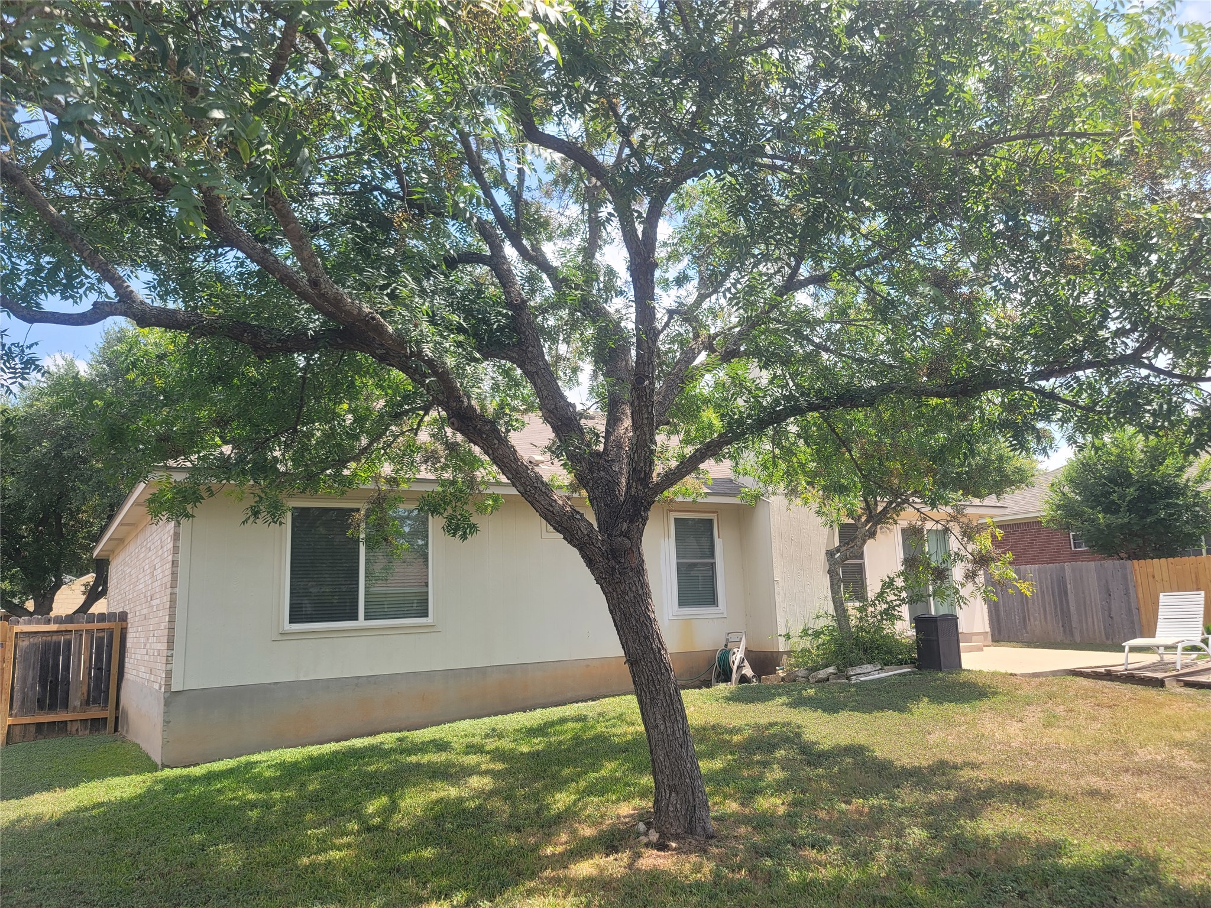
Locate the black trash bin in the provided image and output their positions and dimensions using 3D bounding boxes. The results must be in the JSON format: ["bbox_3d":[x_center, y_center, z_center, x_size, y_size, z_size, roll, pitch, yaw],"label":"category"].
[{"bbox_3d":[4.809,2.697,12.641,0.410,0.810,0.410,4,-13,-32],"label":"black trash bin"}]

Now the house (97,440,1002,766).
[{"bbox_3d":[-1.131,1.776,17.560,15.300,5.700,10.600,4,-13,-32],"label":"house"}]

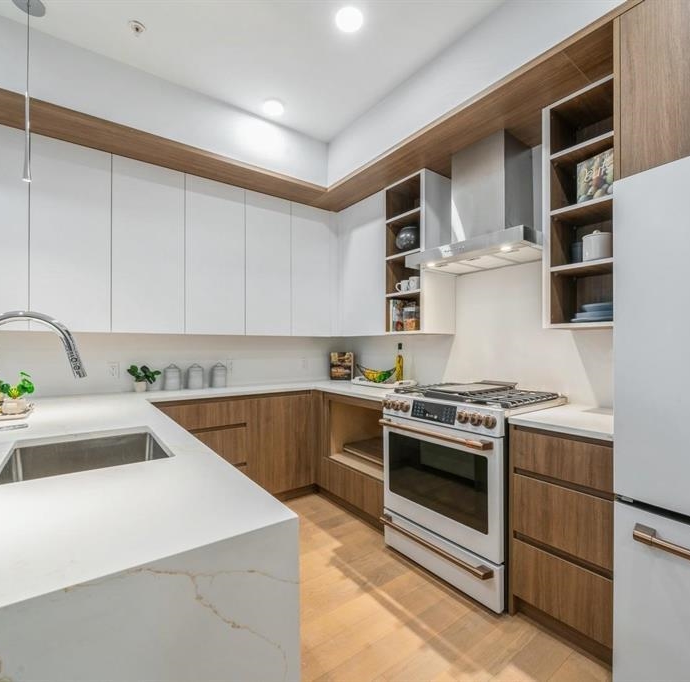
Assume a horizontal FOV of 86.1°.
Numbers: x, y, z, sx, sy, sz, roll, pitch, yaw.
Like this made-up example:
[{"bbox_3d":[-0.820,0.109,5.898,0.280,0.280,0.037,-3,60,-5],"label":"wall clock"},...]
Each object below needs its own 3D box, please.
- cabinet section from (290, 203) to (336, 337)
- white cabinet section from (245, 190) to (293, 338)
[{"bbox_3d":[-0.350,-0.572,3.244,0.450,1.084,0.335,0,-1,-37],"label":"cabinet section"},{"bbox_3d":[-0.684,-0.577,2.995,0.382,1.084,0.335,0,-1,-37],"label":"white cabinet section"}]

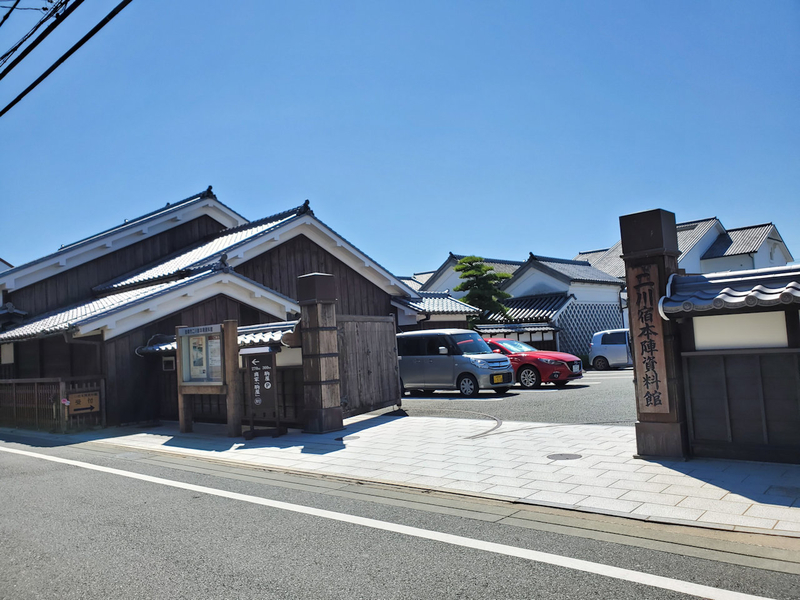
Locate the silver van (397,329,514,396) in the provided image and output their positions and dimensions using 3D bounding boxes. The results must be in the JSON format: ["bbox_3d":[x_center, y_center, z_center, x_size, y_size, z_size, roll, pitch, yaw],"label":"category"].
[{"bbox_3d":[1.432,1.719,16.503,3.395,1.735,1.475,-8,-6,42],"label":"silver van"}]

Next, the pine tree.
[{"bbox_3d":[3.463,0.673,25.197,2.350,5.155,2.350,-3,-4,0],"label":"pine tree"}]

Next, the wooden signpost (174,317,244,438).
[{"bbox_3d":[-3.451,1.419,10.824,1.720,1.980,0.320,-7,-5,39],"label":"wooden signpost"}]

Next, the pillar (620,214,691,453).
[{"bbox_3d":[2.761,0.347,6.440,0.480,2.560,0.480,-7,-5,42],"label":"pillar"}]

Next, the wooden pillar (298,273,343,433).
[{"bbox_3d":[-1.368,0.904,10.278,0.480,2.610,0.480,-7,-5,41],"label":"wooden pillar"}]

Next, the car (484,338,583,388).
[{"bbox_3d":[3.139,1.859,17.706,4.460,1.465,1.795,-8,-6,44],"label":"car"}]

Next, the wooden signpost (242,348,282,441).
[{"bbox_3d":[-2.241,1.538,9.949,0.560,1.440,0.450,-4,-4,14],"label":"wooden signpost"}]

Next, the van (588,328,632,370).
[{"bbox_3d":[9.887,1.949,24.570,3.600,1.700,1.550,-8,-6,42],"label":"van"}]

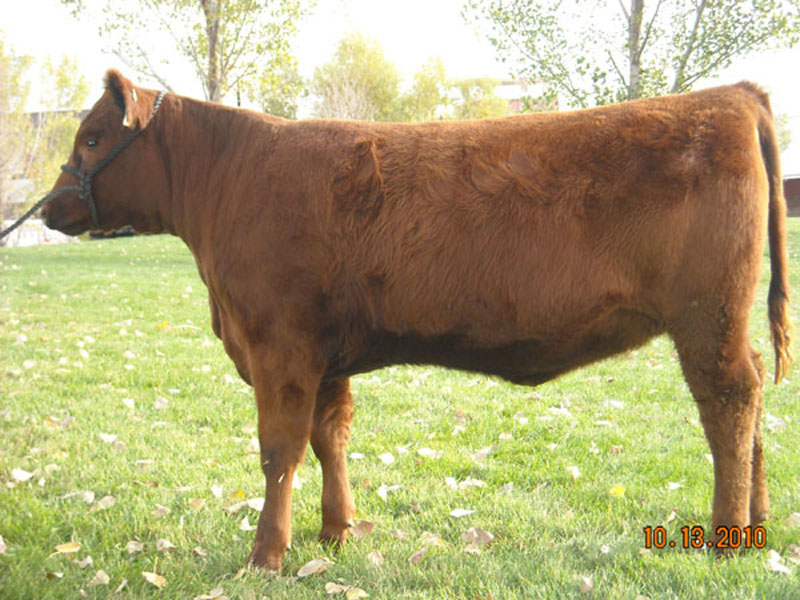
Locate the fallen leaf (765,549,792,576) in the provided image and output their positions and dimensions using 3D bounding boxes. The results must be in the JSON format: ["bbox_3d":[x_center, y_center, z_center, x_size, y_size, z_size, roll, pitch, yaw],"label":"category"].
[{"bbox_3d":[0.915,0.633,4.255,0.063,0.053,0.050,-1,3,0],"label":"fallen leaf"}]

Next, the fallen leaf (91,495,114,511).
[{"bbox_3d":[-0.947,0.651,5.631,0.064,0.035,0.054,-2,3,0],"label":"fallen leaf"}]

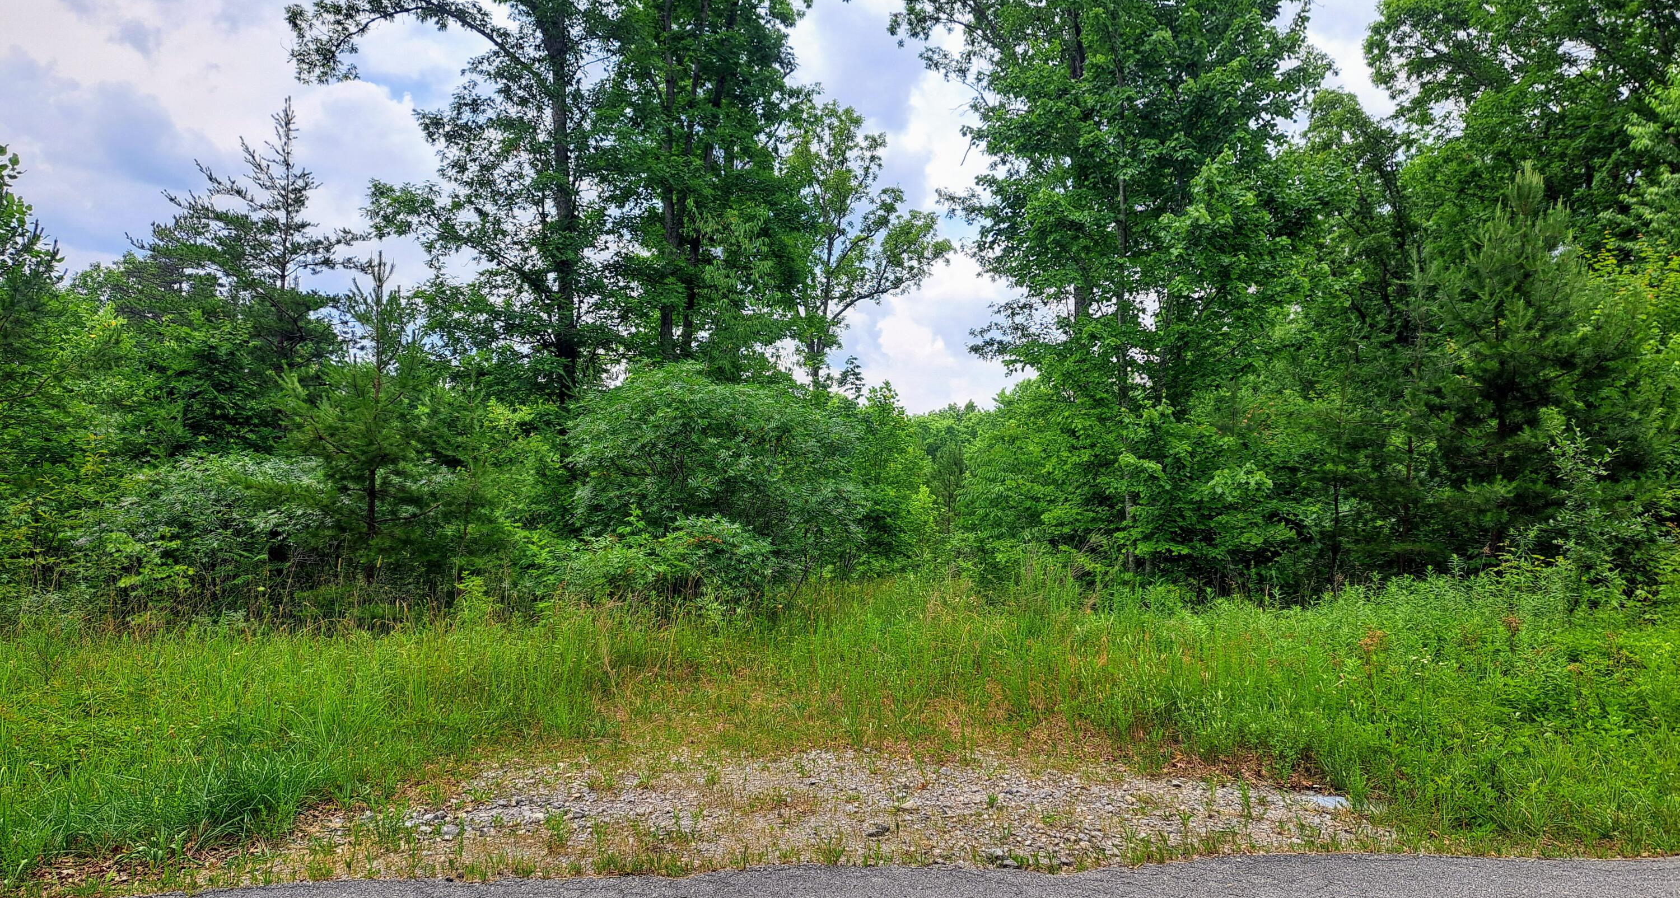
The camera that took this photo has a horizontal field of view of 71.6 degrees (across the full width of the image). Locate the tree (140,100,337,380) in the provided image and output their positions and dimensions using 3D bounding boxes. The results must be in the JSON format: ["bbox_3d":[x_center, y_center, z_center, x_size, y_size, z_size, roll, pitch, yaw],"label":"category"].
[{"bbox_3d":[-12.100,-2.600,24.000,4.600,9.200,4.400,0,0,0],"label":"tree"}]

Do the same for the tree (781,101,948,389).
[{"bbox_3d":[0.200,-4.000,35.000,5.800,12.600,5.600,0,0,0],"label":"tree"}]

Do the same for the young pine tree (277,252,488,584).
[{"bbox_3d":[-5.100,-0.260,13.000,2.500,3.850,2.400,0,0,0],"label":"young pine tree"}]

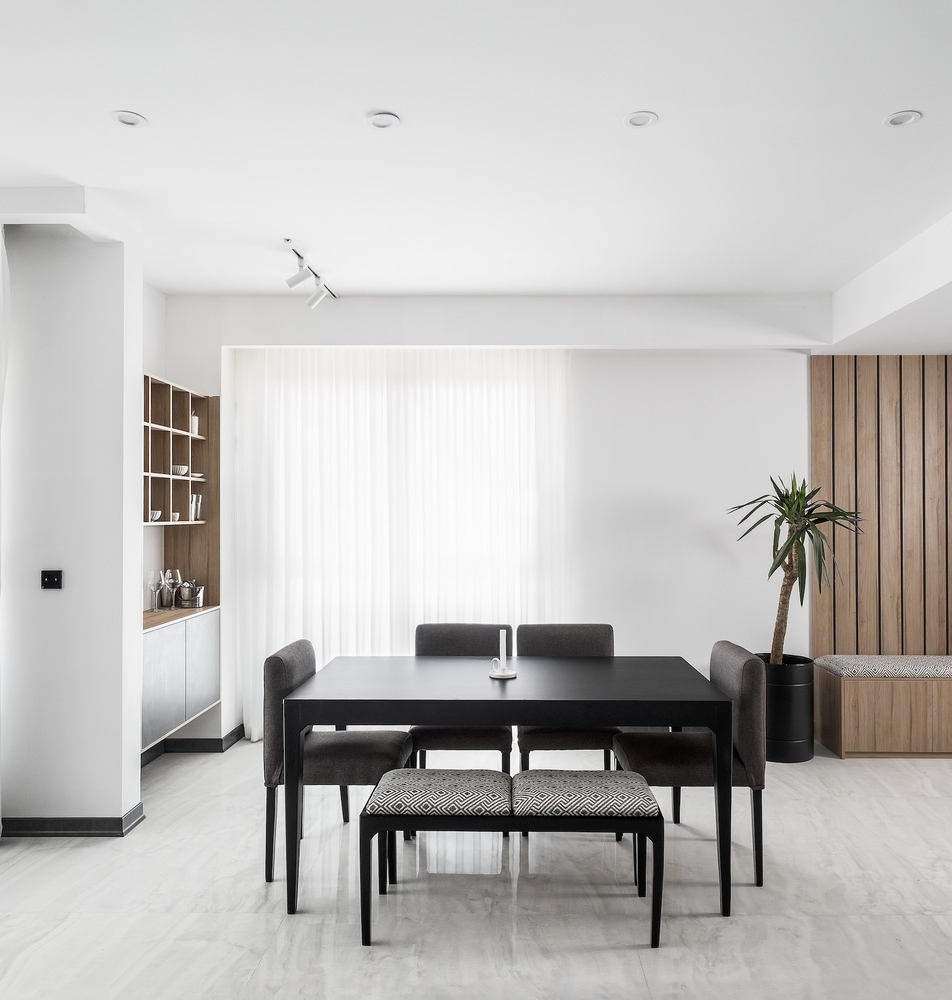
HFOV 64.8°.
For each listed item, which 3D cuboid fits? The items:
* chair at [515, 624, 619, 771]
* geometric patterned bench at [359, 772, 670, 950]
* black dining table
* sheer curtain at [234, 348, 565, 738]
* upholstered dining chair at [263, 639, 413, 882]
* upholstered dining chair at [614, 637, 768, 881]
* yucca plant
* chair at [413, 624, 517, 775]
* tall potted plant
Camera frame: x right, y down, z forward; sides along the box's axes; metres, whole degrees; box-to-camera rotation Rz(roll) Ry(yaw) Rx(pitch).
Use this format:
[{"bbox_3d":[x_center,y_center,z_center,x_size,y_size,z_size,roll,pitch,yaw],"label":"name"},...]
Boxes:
[{"bbox_3d":[0.425,1.044,3.514,0.460,0.870,0.530,0,-1,1],"label":"chair"},{"bbox_3d":[0.122,1.232,2.657,1.000,0.475,0.400,0,-1,1],"label":"geometric patterned bench"},{"bbox_3d":[0.120,1.094,3.063,1.600,0.760,0.800,0,-1,1],"label":"black dining table"},{"bbox_3d":[-0.472,0.256,4.688,2.030,2.450,0.130,0,-1,1],"label":"sheer curtain"},{"bbox_3d":[-0.540,1.039,3.099,0.530,0.870,0.460,0,-1,1],"label":"upholstered dining chair"},{"bbox_3d":[0.838,1.039,3.069,0.530,0.870,0.460,0,-1,1],"label":"upholstered dining chair"},{"bbox_3d":[1.885,0.413,4.406,0.760,1.130,0.680,0,-1,0],"label":"yucca plant"},{"bbox_3d":[-0.056,1.044,3.514,0.460,0.870,0.530,0,-1,1],"label":"chair"},{"bbox_3d":[1.885,0.668,4.413,0.760,1.640,0.680,0,-1,0],"label":"tall potted plant"}]

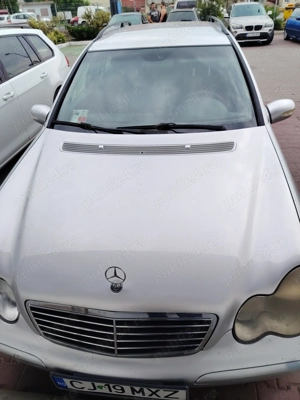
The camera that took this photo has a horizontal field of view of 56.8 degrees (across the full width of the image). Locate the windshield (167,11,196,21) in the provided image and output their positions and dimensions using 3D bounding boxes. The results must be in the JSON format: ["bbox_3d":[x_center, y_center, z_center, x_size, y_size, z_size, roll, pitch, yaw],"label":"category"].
[{"bbox_3d":[1.512,-8.527,12.900,1.340,0.130,0.760,2,66,8],"label":"windshield"}]

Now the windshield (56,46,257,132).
[{"bbox_3d":[0.026,-0.766,1.909,1.400,0.120,0.840,2,65,7],"label":"windshield"}]

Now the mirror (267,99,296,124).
[{"bbox_3d":[0.909,-0.634,1.967,0.205,0.148,0.130,-2,35,3],"label":"mirror"}]

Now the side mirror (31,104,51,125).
[{"bbox_3d":[-0.820,-0.680,2.187,0.205,0.148,0.130,5,36,12],"label":"side mirror"}]

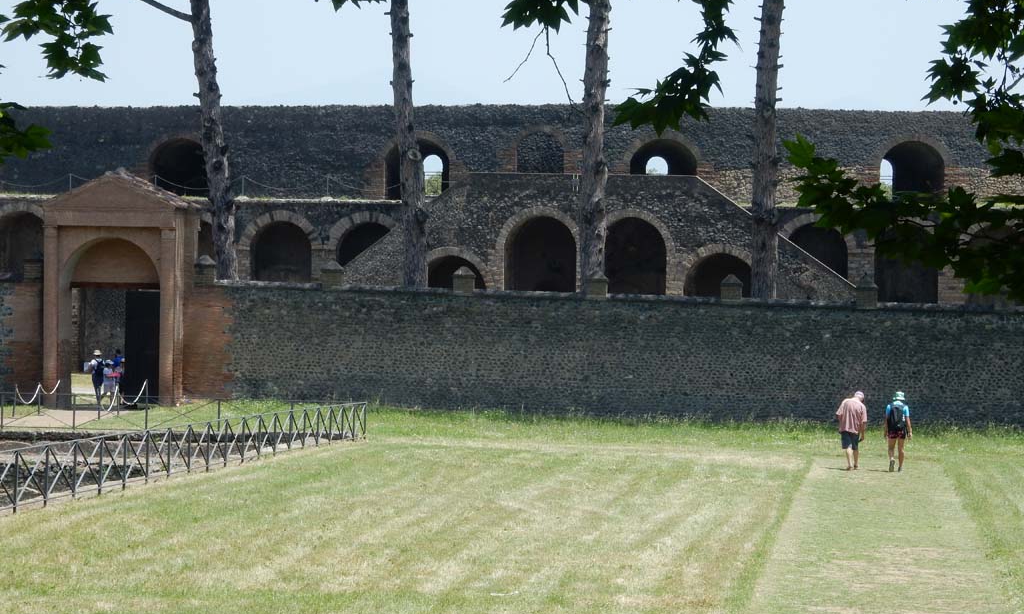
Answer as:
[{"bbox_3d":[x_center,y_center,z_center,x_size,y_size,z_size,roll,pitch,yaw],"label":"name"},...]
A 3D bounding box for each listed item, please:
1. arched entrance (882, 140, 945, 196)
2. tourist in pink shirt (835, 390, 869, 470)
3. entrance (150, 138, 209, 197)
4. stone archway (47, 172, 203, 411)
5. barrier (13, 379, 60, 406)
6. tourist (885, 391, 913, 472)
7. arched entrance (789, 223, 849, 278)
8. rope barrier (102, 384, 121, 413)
[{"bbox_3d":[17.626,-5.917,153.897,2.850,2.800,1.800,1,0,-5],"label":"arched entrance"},{"bbox_3d":[7.180,2.627,73.200,0.640,1.660,0.450,1,0,6],"label":"tourist in pink shirt"},{"bbox_3d":[-13.053,-5.431,136.700,2.450,2.500,1.600,0,0,11],"label":"entrance"},{"bbox_3d":[-12.309,-0.545,108.939,4.200,7.300,2.900,1,0,7],"label":"stone archway"},{"bbox_3d":[-14.100,2.720,103.100,0.250,0.900,6.200,0,0,5],"label":"barrier"},{"bbox_3d":[8.063,2.603,72.200,0.580,1.670,0.500,0,0,6],"label":"tourist"},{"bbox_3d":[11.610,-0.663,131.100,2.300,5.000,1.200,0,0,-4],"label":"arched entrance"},{"bbox_3d":[-12.153,2.838,105.198,0.650,0.950,0.400,1,0,8],"label":"rope barrier"}]

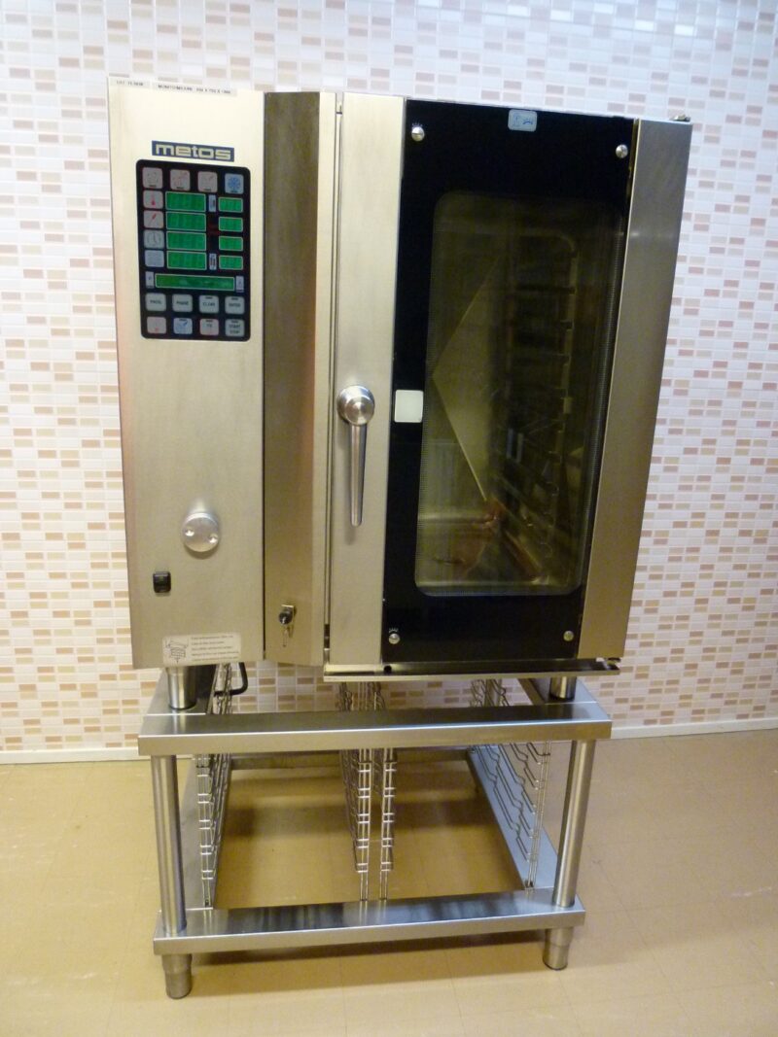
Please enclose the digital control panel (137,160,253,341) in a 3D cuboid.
[{"bbox_3d":[-0.307,-0.420,1.140,0.170,0.264,0.015,-1,15,-13],"label":"digital control panel"}]

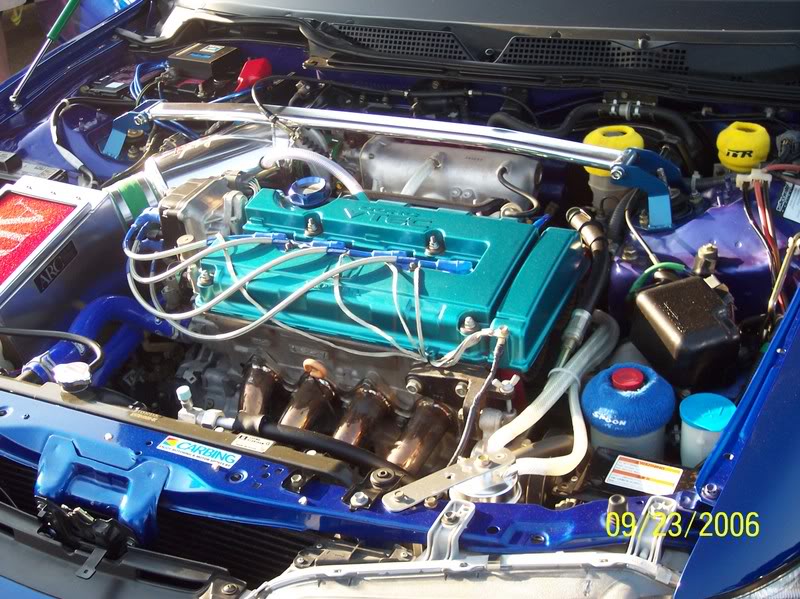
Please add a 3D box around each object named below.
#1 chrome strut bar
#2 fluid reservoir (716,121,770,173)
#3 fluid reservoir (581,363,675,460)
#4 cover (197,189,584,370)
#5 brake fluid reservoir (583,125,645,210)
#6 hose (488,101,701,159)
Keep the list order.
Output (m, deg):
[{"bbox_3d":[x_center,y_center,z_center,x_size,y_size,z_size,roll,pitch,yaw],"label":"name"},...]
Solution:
[{"bbox_3d":[-0.058,-0.254,1.774,0.815,0.042,0.045,9,40,25],"label":"chrome strut bar"},{"bbox_3d":[0.487,-0.216,1.672,0.076,0.058,0.076,10,40,26],"label":"fluid reservoir"},{"bbox_3d":[0.260,0.122,1.334,0.102,0.112,0.102,10,40,26],"label":"fluid reservoir"},{"bbox_3d":[-0.022,-0.043,1.540,0.475,0.080,0.208,10,43,25],"label":"cover"},{"bbox_3d":[0.313,-0.190,1.724,0.088,0.120,0.088,10,40,26],"label":"brake fluid reservoir"},{"bbox_3d":[0.303,-0.266,1.834,0.345,0.080,0.070,10,40,26],"label":"hose"}]

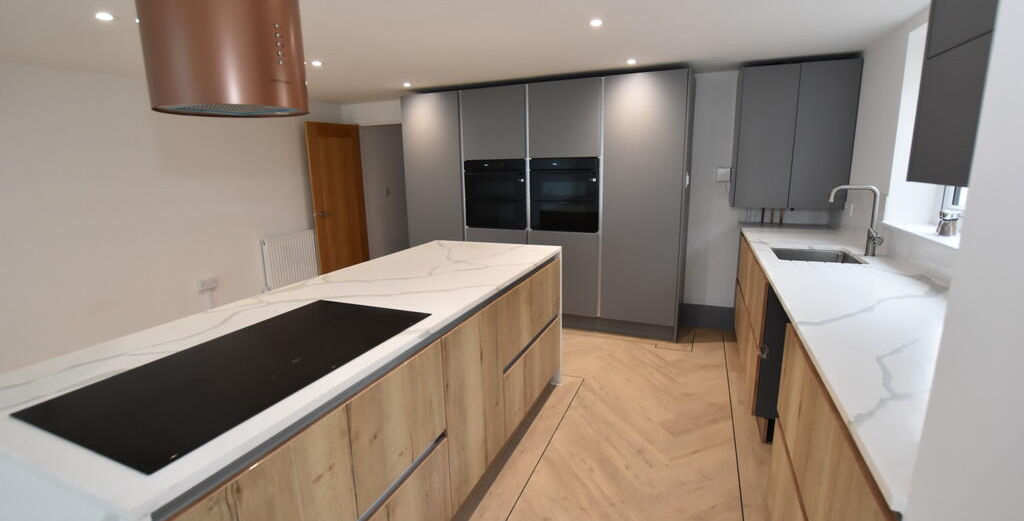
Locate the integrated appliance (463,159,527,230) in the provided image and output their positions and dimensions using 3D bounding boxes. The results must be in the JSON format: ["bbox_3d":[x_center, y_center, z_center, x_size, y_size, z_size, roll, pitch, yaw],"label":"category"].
[{"bbox_3d":[-0.057,-0.629,4.027,0.598,0.608,0.510,4,13,23],"label":"integrated appliance"}]

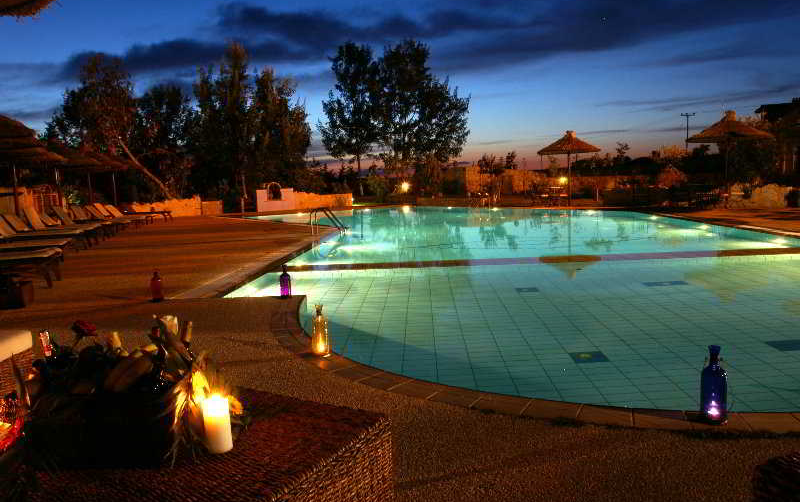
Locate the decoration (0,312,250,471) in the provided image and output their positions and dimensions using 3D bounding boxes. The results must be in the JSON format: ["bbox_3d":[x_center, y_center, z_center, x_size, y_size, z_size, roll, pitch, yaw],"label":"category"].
[{"bbox_3d":[-0.723,0.351,1.483,0.540,0.300,0.360,-2,7,0],"label":"decoration"}]

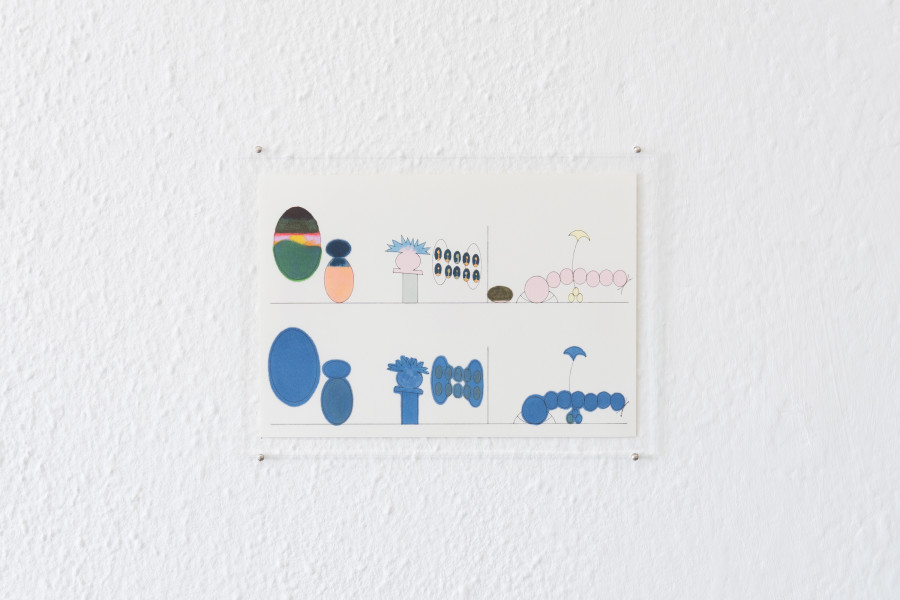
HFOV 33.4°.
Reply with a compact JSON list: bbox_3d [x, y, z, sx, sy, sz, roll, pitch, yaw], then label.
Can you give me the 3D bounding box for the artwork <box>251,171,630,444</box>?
[{"bbox_3d":[-0.002,0.004,1.182,0.297,0.209,0.003,0,2,0],"label":"artwork"}]

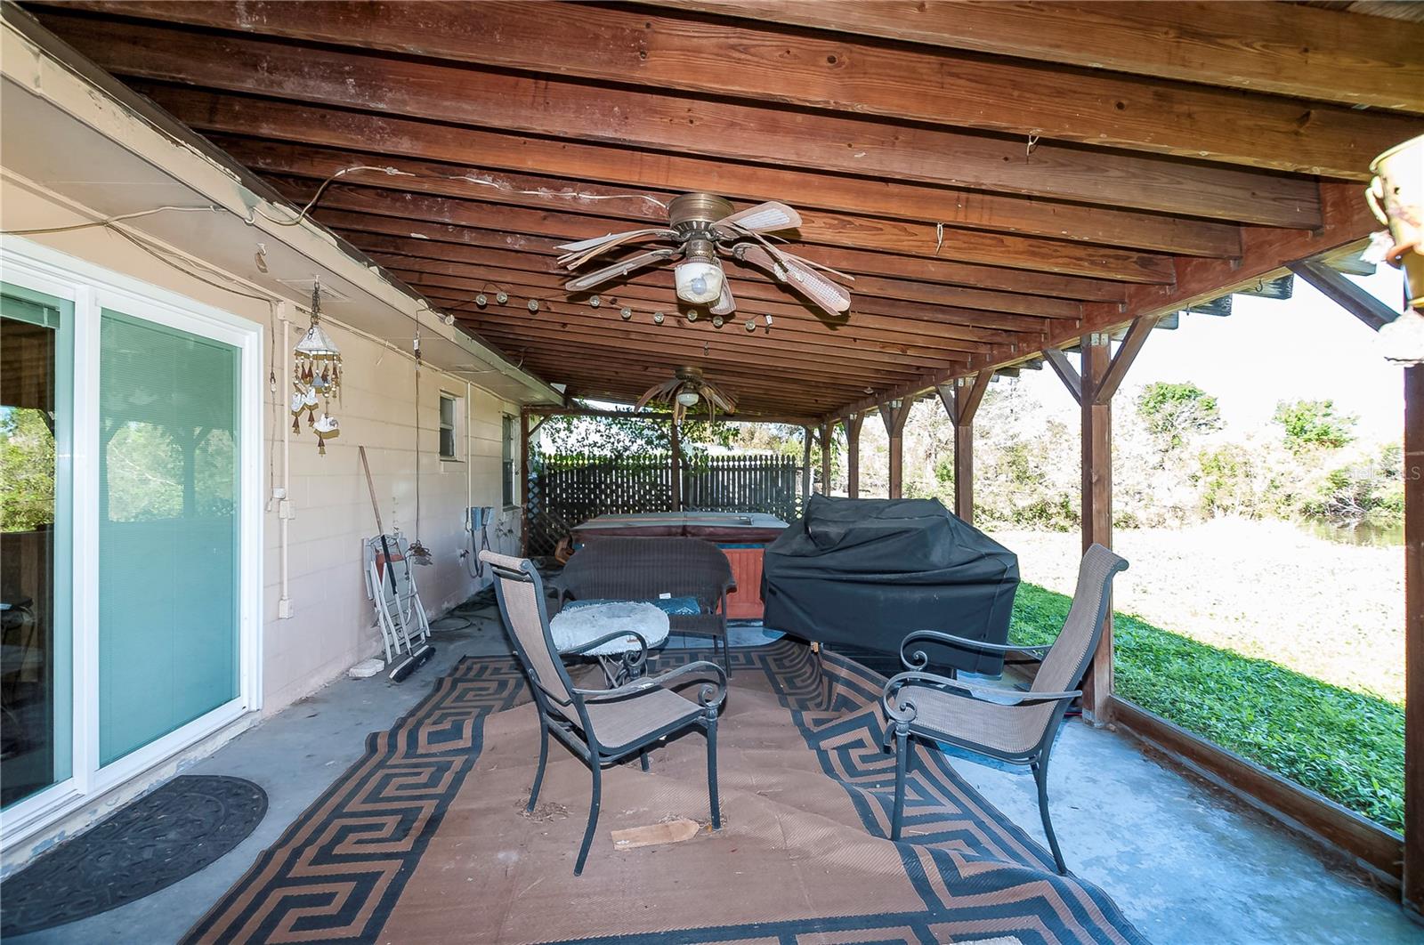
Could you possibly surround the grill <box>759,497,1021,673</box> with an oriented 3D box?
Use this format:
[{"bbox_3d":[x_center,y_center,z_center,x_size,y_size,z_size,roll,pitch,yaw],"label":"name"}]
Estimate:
[{"bbox_3d":[1.205,0.756,4.100,1.540,1.170,0.620,0,0,27],"label":"grill"}]

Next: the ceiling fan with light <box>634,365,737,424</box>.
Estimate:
[{"bbox_3d":[-0.243,-0.760,5.880,1.000,0.540,1.000,0,0,-2],"label":"ceiling fan with light"}]

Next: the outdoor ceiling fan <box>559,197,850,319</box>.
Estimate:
[{"bbox_3d":[-0.033,-0.842,2.350,1.220,0.410,1.220,0,0,-2],"label":"outdoor ceiling fan"}]

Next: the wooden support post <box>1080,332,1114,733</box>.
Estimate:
[{"bbox_3d":[2.064,0.302,3.165,0.097,2.067,0.097,0,0,-2],"label":"wooden support post"}]

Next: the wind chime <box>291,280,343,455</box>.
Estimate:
[{"bbox_3d":[-2.106,-0.564,3.160,0.240,0.920,0.240,0,0,-2],"label":"wind chime"}]

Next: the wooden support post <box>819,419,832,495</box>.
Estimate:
[{"bbox_3d":[1.796,0.300,9.299,0.095,2.110,0.095,0,0,-2],"label":"wooden support post"}]

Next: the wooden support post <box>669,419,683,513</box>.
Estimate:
[{"bbox_3d":[-0.576,0.257,9.500,0.100,2.190,0.100,0,0,-2],"label":"wooden support post"}]

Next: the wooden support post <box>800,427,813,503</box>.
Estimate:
[{"bbox_3d":[1.734,0.280,10.828,0.100,2.160,0.100,0,0,-2],"label":"wooden support post"}]

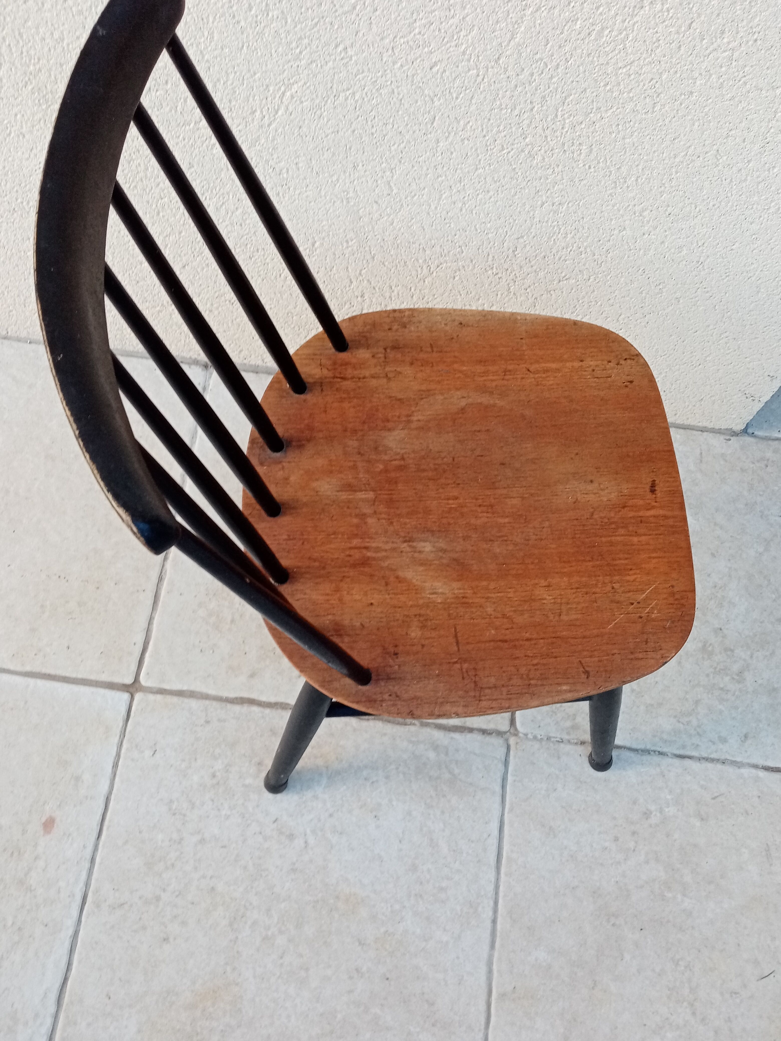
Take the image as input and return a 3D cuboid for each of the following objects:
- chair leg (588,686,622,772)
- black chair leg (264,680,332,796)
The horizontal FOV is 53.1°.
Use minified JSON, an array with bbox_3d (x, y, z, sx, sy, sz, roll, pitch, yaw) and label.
[{"bbox_3d":[0.240,0.208,0.872,0.036,0.430,0.036,-10,55,7],"label":"chair leg"},{"bbox_3d":[-0.094,0.222,0.850,0.036,0.430,0.036,5,54,-15],"label":"black chair leg"}]

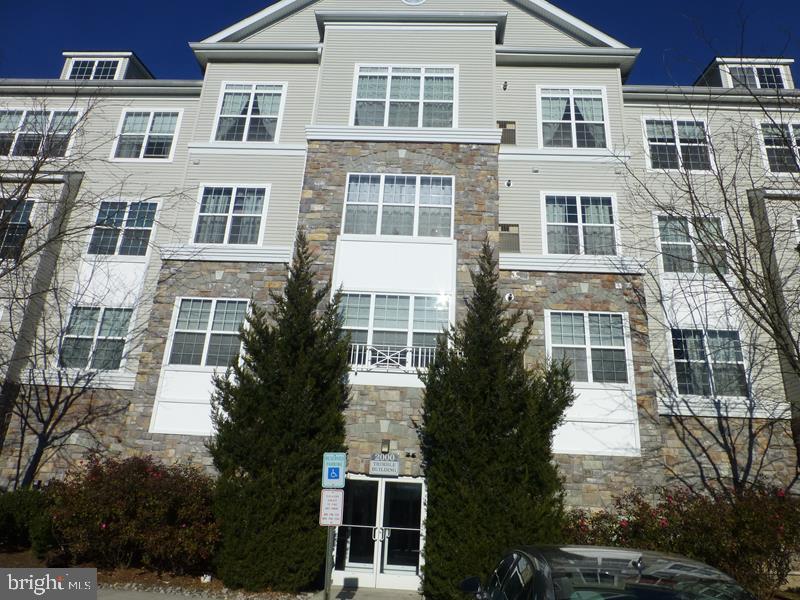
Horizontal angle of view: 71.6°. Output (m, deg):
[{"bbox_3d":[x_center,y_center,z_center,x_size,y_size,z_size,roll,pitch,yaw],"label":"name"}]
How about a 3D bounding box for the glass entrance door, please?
[{"bbox_3d":[-0.437,4.773,11.504,1.897,2.145,0.160,2,-20,4],"label":"glass entrance door"}]

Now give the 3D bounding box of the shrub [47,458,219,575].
[{"bbox_3d":[-5.361,4.220,11.122,3.503,2.165,1.800,2,-20,4],"label":"shrub"}]

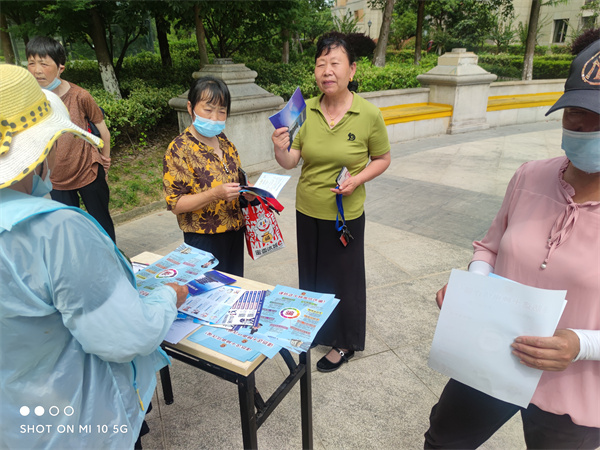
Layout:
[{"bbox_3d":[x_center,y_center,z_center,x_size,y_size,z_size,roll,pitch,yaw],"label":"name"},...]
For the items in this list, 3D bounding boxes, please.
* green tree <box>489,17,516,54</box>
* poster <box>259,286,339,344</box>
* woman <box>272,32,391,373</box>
[{"bbox_3d":[8.303,-7.677,17.094,1.300,1.900,1.300,9,24,22],"label":"green tree"},{"bbox_3d":[-0.030,0.271,1.268,0.210,0.010,0.297,7,23,18],"label":"poster"},{"bbox_3d":[0.165,-0.014,1.918,0.500,1.570,0.380,11,24,26],"label":"woman"}]

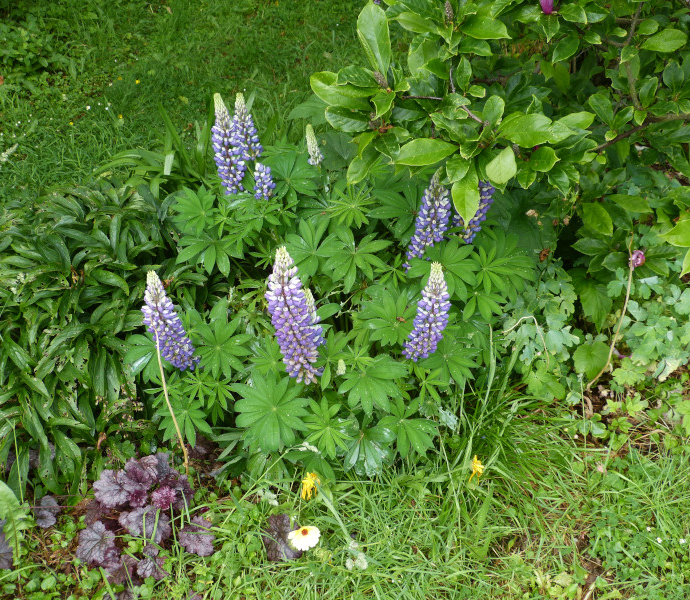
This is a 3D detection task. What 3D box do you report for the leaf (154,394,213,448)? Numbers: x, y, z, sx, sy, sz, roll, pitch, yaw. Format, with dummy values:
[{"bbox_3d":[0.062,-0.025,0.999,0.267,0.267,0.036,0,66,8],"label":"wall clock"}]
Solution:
[{"bbox_3d":[-0.329,0.248,1.790,0.122,0.045,0.115,0,50,0],"label":"leaf"}]

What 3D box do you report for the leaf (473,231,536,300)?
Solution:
[{"bbox_3d":[0.345,-0.075,1.900,0.134,0.045,0.152,0,54,0],"label":"leaf"}]

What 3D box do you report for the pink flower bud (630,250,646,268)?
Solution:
[{"bbox_3d":[0.673,-0.093,2.020,0.036,0.038,0.036,0,36,0],"label":"pink flower bud"}]

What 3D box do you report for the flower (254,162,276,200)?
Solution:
[{"bbox_3d":[-0.193,-0.283,2.100,0.052,0.090,0.052,0,36,0],"label":"flower"}]

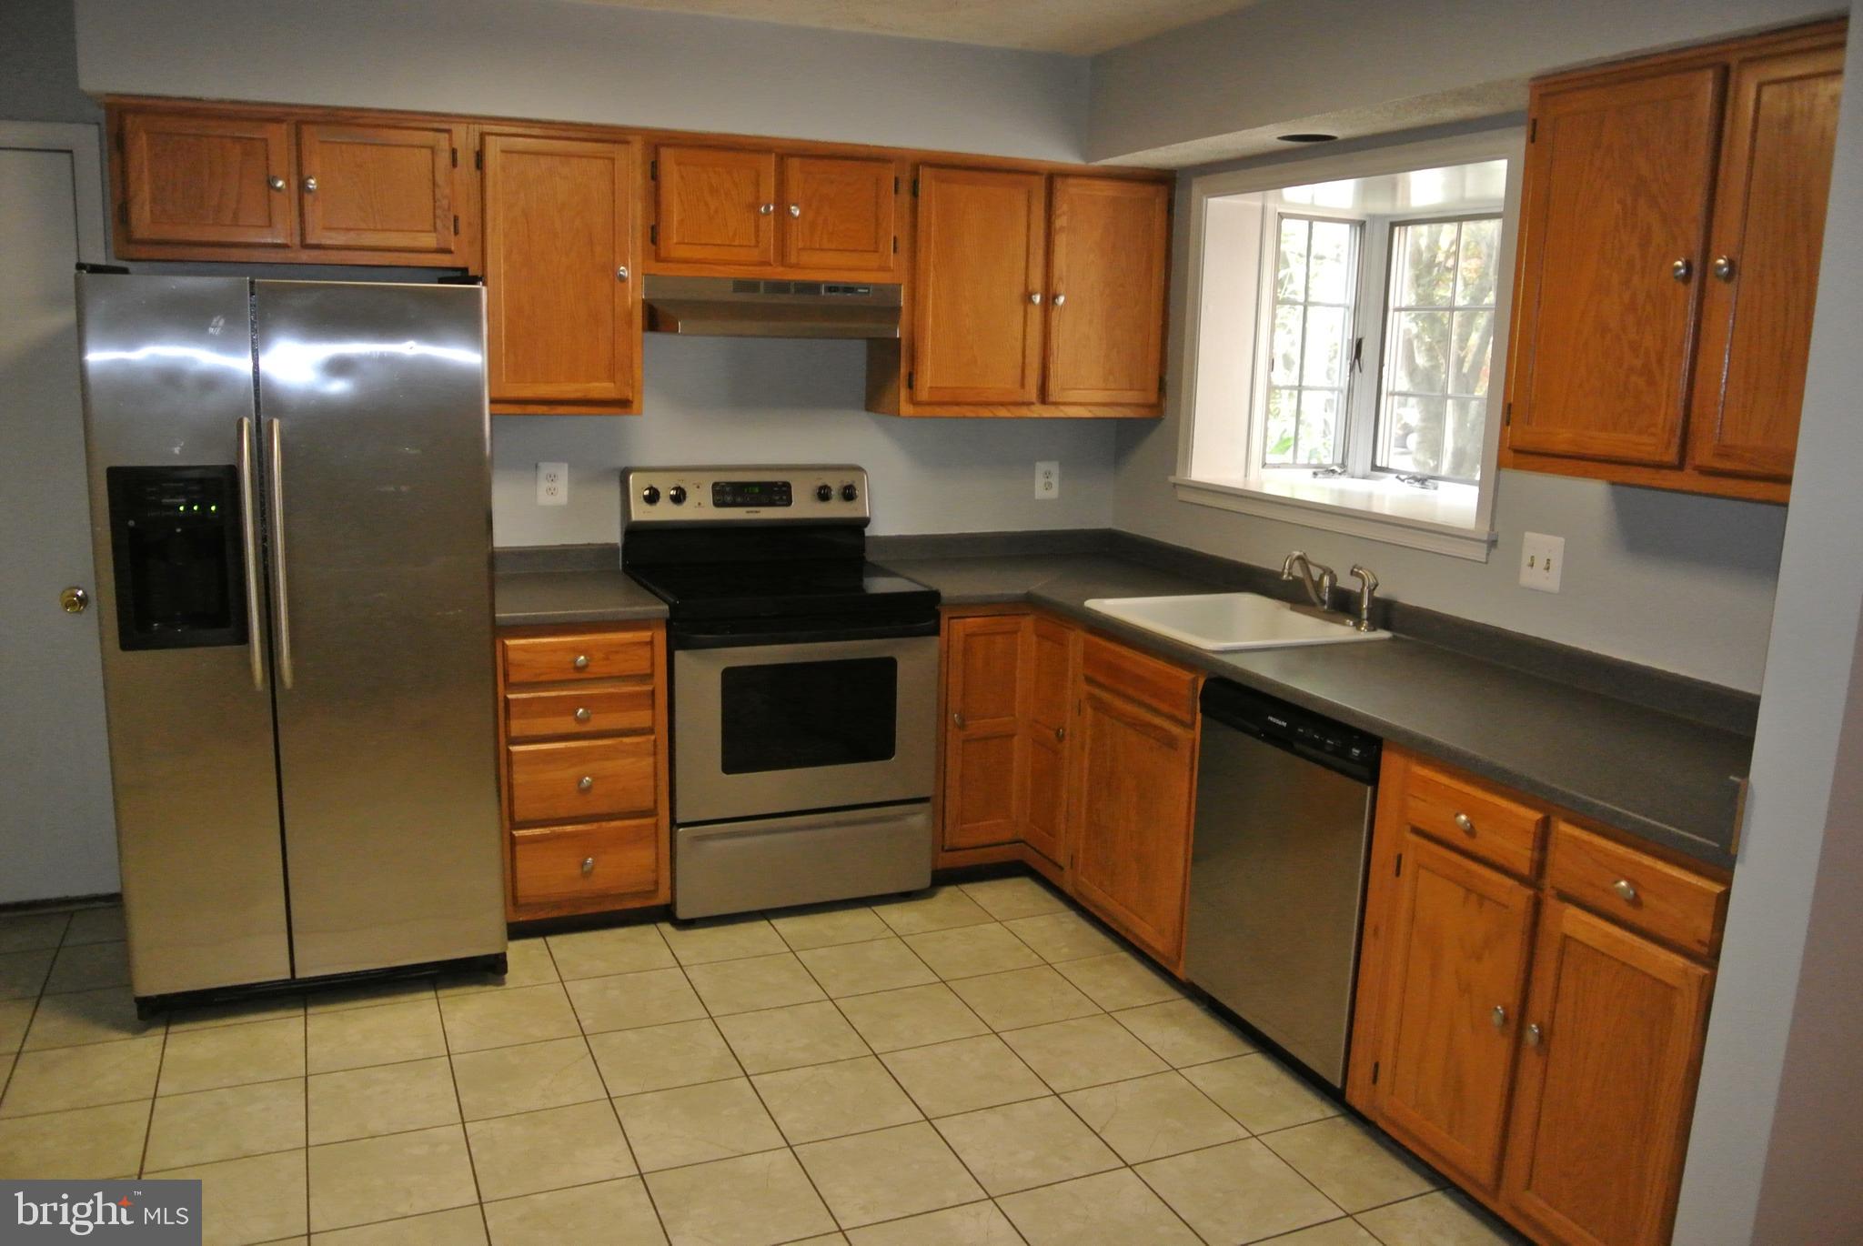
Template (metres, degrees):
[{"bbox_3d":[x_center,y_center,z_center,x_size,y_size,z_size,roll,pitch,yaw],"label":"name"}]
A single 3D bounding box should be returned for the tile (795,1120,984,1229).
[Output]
[{"bbox_3d":[-0.082,1.080,2.735,0.301,0.010,0.301,-3,12,-23],"label":"tile"}]

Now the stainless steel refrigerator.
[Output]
[{"bbox_3d":[-1.558,0.011,3.499,0.857,1.735,0.799,-3,11,-23],"label":"stainless steel refrigerator"}]

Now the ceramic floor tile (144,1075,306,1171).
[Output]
[{"bbox_3d":[-1.417,1.012,2.820,0.301,0.010,0.301,-3,12,-23],"label":"ceramic floor tile"}]

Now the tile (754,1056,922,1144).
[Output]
[{"bbox_3d":[-0.204,1.026,3.005,0.301,0.010,0.301,-3,12,-23],"label":"tile"}]

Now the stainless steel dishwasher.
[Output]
[{"bbox_3d":[1.011,0.540,3.169,0.610,0.783,0.602,-3,12,-23],"label":"stainless steel dishwasher"}]

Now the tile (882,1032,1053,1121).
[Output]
[{"bbox_3d":[0.074,1.025,3.158,0.305,0.012,0.305,-3,12,-23],"label":"tile"}]

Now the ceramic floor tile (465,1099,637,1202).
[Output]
[{"bbox_3d":[-0.756,1.049,2.776,0.301,0.010,0.301,-3,12,-23],"label":"ceramic floor tile"}]

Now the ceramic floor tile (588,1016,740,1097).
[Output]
[{"bbox_3d":[-0.601,0.987,3.169,0.301,0.010,0.301,-3,12,-23],"label":"ceramic floor tile"}]

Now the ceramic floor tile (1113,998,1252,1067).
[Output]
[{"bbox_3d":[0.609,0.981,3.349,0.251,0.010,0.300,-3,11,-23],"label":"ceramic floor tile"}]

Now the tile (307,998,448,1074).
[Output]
[{"bbox_3d":[-1.270,0.950,3.203,0.301,0.010,0.301,-3,12,-23],"label":"tile"}]

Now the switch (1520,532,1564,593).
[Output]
[{"bbox_3d":[1.361,-0.135,3.124,0.010,0.117,0.114,-3,12,-23],"label":"switch"}]

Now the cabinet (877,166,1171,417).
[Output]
[{"bbox_3d":[0.281,-1.025,4.396,0.916,0.753,0.328,-3,12,-23],"label":"cabinet"}]

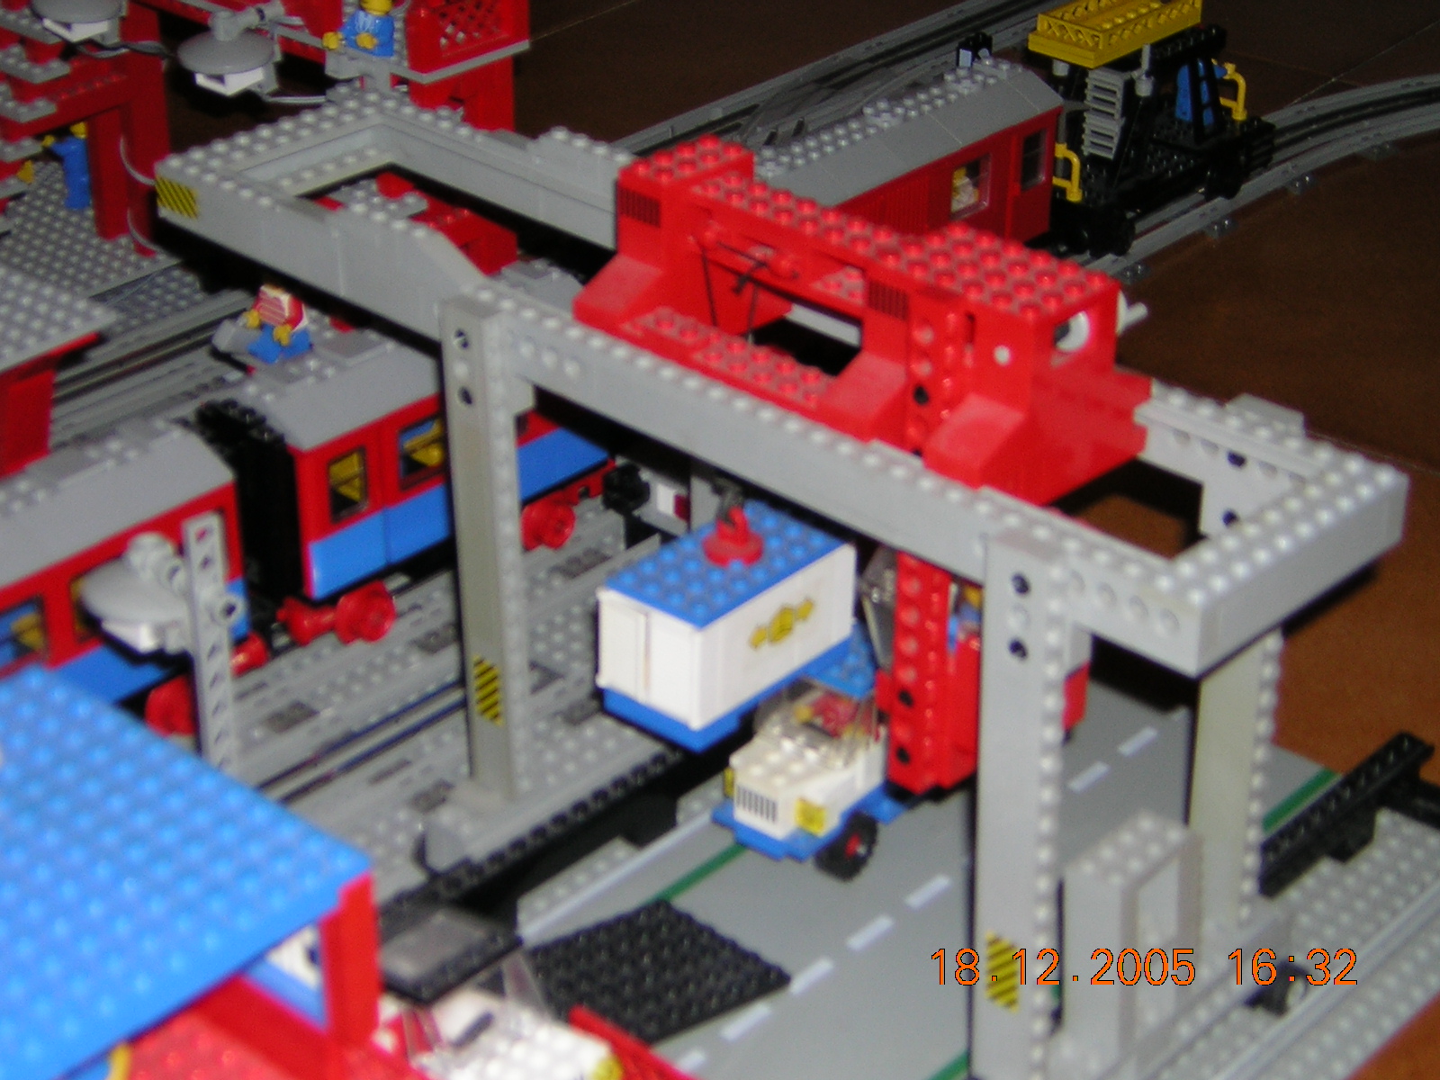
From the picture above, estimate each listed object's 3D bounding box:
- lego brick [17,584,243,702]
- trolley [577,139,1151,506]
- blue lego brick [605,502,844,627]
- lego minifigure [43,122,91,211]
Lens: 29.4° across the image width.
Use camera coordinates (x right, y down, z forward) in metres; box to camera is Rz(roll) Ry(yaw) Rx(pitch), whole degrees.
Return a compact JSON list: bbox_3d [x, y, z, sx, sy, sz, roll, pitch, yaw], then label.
[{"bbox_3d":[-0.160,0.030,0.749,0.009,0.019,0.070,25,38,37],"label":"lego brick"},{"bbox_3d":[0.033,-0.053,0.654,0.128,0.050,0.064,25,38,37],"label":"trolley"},{"bbox_3d":[0.004,0.006,0.720,0.032,0.005,0.064,23,37,35],"label":"blue lego brick"},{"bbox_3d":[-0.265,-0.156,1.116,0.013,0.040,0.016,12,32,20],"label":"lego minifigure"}]

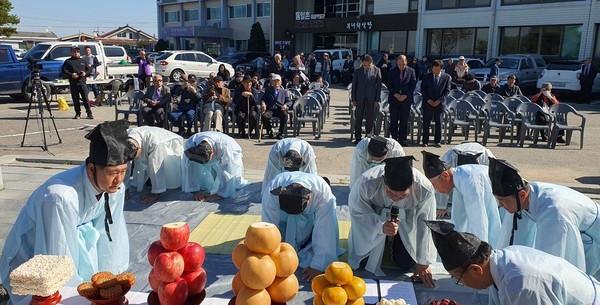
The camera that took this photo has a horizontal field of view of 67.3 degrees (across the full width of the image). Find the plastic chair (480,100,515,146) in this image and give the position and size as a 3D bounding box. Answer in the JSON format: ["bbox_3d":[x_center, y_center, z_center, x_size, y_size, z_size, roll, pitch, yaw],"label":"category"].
[{"bbox_3d":[3.774,-0.557,8.613,0.560,0.790,0.560,3,12,8],"label":"plastic chair"}]

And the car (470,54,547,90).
[{"bbox_3d":[9.972,-3.491,20.745,5.300,1.760,1.840,-10,17,-43],"label":"car"}]

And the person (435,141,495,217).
[{"bbox_3d":[1.796,0.249,4.954,0.640,0.670,0.930,4,12,14],"label":"person"}]

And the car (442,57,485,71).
[{"bbox_3d":[7.734,-3.728,22.001,1.820,1.560,4.600,13,17,43],"label":"car"}]

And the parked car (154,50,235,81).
[{"bbox_3d":[-6.261,-5.008,26.461,4.500,1.700,1.850,-9,16,-39],"label":"parked car"}]

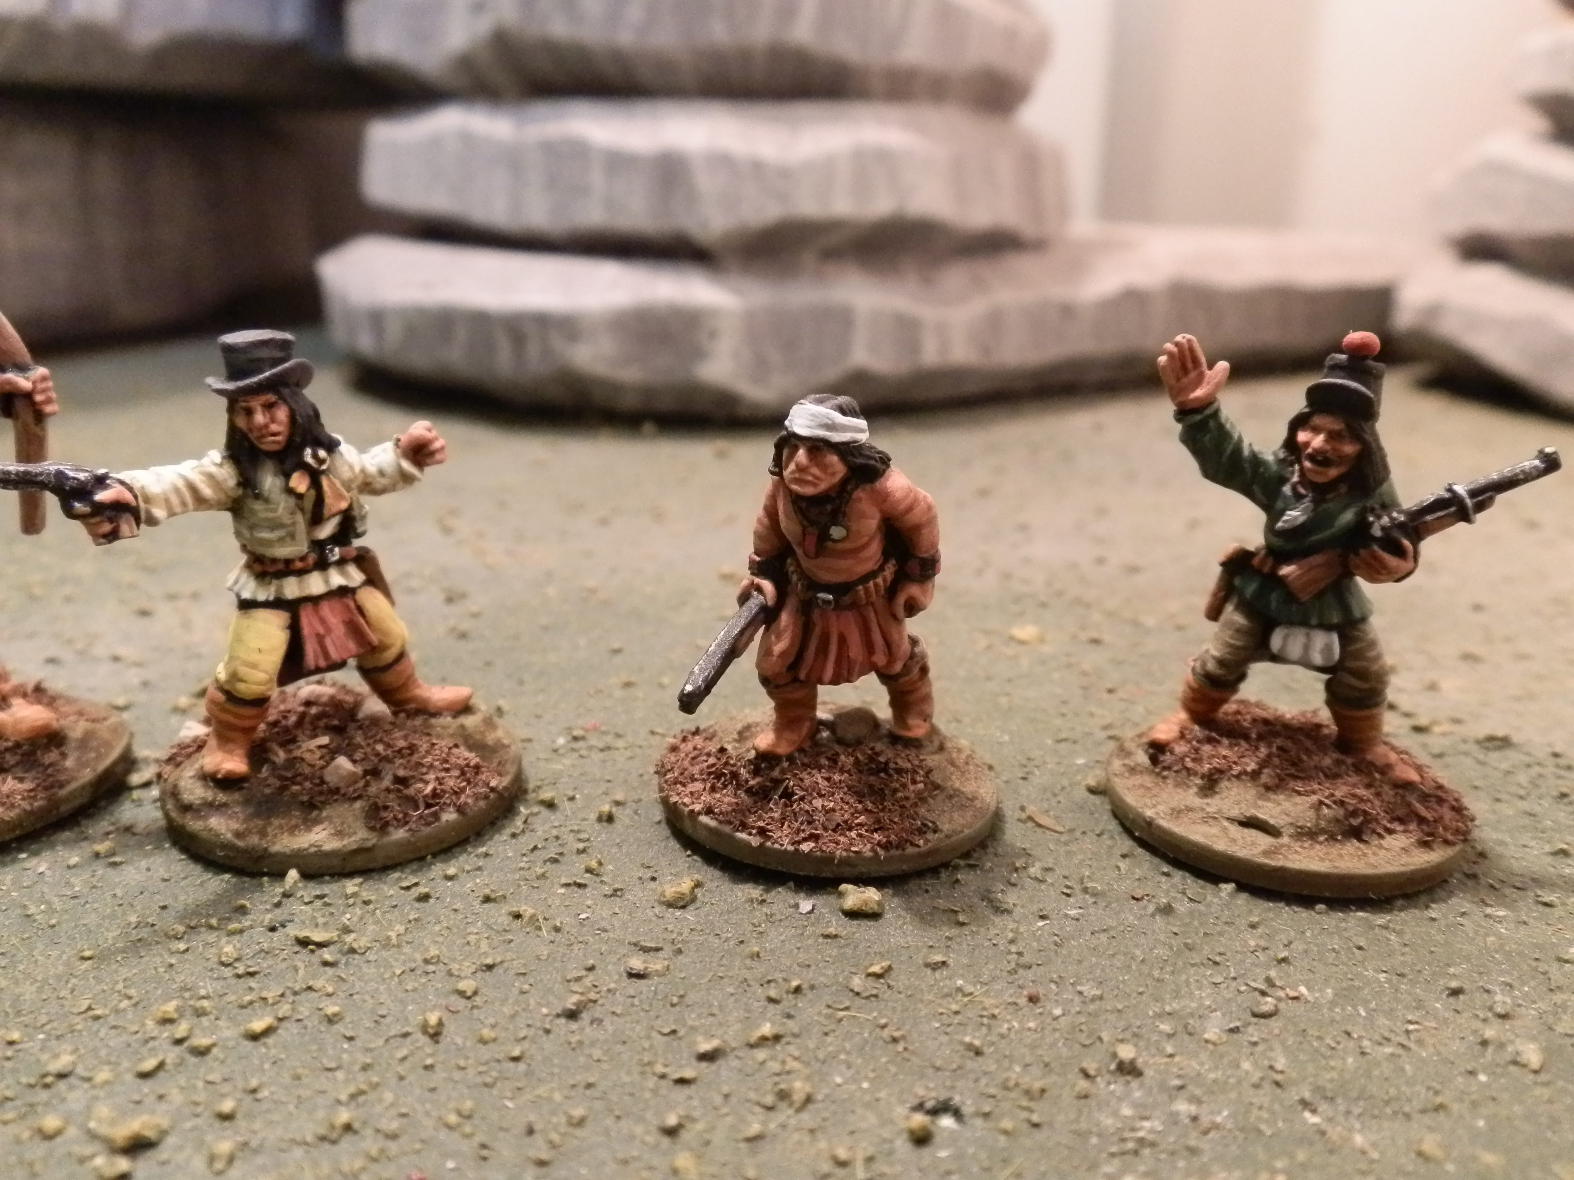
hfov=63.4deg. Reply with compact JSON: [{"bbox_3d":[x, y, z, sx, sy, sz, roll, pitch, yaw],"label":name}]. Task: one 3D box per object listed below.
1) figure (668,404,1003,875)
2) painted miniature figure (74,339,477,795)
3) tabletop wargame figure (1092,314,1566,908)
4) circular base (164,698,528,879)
[{"bbox_3d":[0.003,0.001,0.091,0.025,0.030,0.025,7,18,19],"label":"figure"},{"bbox_3d":[-0.035,-0.003,0.090,0.027,0.031,0.012,-6,18,-21],"label":"painted miniature figure"},{"bbox_3d":[0.037,0.000,0.089,0.026,0.034,0.025,8,19,23],"label":"tabletop wargame figure"},{"bbox_3d":[-0.032,0.014,0.094,0.025,0.003,0.025,1,17,0],"label":"circular base"}]

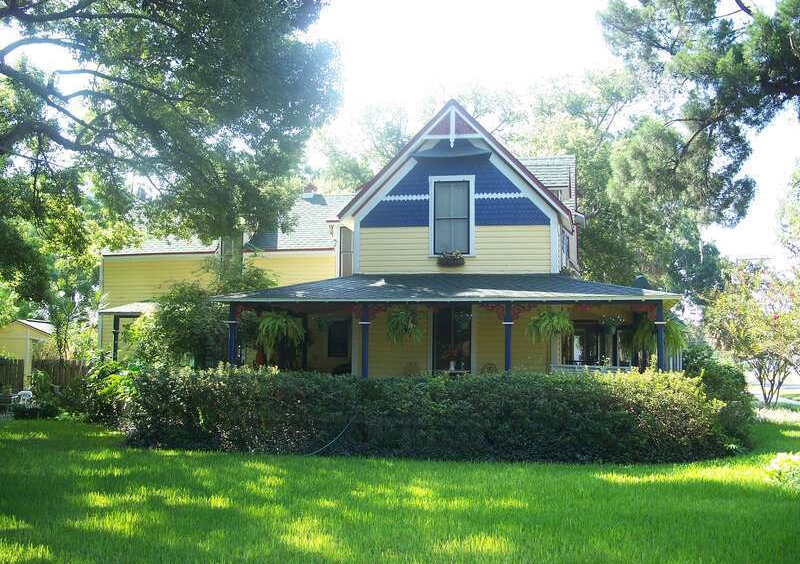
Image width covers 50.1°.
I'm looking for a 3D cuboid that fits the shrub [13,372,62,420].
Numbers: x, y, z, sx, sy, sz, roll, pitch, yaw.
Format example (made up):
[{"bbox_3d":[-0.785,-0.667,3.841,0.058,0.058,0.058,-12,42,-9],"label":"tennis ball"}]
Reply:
[{"bbox_3d":[-10.429,3.265,24.600,1.400,1.420,1.250,1,-6,0],"label":"shrub"}]

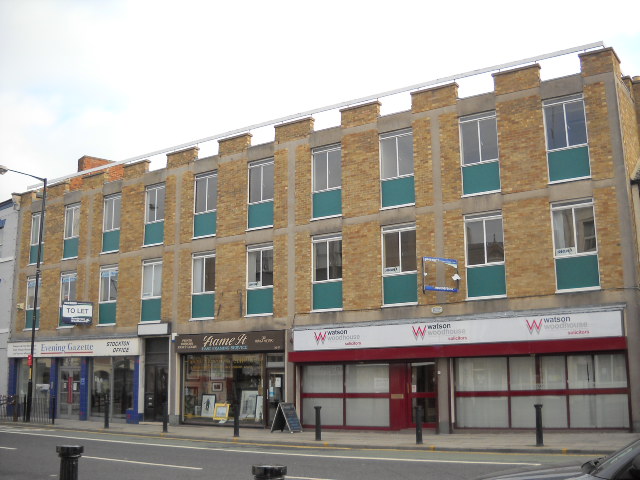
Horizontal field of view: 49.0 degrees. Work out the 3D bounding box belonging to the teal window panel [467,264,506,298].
[{"bbox_3d":[4.712,1.172,19.849,1.130,0.880,0.060,-8,-14,33],"label":"teal window panel"}]

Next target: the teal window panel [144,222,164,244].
[{"bbox_3d":[-6.494,-0.254,27.582,1.134,0.814,0.060,-8,-14,33],"label":"teal window panel"}]

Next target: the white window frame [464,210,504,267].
[{"bbox_3d":[4.666,-0.027,19.880,1.168,1.515,0.100,-8,-14,33],"label":"white window frame"}]

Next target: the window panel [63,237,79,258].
[{"bbox_3d":[-11.276,0.366,31.901,1.181,0.902,0.050,-8,-14,32],"label":"window panel"}]

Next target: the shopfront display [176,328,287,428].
[{"bbox_3d":[-3.121,4.837,24.363,4.700,3.250,0.350,-8,-14,33],"label":"shopfront display"}]

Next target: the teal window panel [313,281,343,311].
[{"bbox_3d":[0.259,1.885,23.697,1.181,0.905,0.050,-8,-14,32],"label":"teal window panel"}]

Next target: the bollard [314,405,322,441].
[{"bbox_3d":[-0.020,5.138,19.686,0.225,0.960,0.225,-8,-14,32],"label":"bollard"}]

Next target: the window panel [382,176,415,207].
[{"bbox_3d":[2.450,-1.489,21.929,1.130,0.880,0.060,-8,-14,33],"label":"window panel"}]

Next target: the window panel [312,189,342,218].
[{"bbox_3d":[0.223,-1.135,22.254,1.070,0.820,0.060,-8,-14,32],"label":"window panel"}]

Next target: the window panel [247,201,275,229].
[{"bbox_3d":[-2.057,-0.874,24.636,1.134,0.814,0.060,-8,-14,33],"label":"window panel"}]

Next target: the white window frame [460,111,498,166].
[{"bbox_3d":[4.638,-2.969,20.498,1.168,1.540,0.100,-8,-14,33],"label":"white window frame"}]

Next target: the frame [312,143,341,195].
[{"bbox_3d":[0.241,-2.391,23.381,1.168,1.540,0.100,-8,-14,33],"label":"frame"}]

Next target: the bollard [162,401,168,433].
[{"bbox_3d":[-4.837,5.560,21.997,0.190,0.950,0.190,-8,-14,33],"label":"bollard"}]

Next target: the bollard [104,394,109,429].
[{"bbox_3d":[-7.106,5.723,23.407,0.160,1.000,0.160,-8,-14,33],"label":"bollard"}]

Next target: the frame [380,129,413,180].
[{"bbox_3d":[2.303,-2.550,21.153,1.110,1.470,0.100,-8,-14,32],"label":"frame"}]

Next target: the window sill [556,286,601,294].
[{"bbox_3d":[6.681,1.289,18.201,1.215,0.092,0.140,-8,-14,33],"label":"window sill"}]

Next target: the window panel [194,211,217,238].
[{"bbox_3d":[-4.060,-0.538,25.002,1.070,0.820,0.060,-8,-14,32],"label":"window panel"}]

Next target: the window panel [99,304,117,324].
[{"bbox_3d":[-8.209,2.855,27.206,1.070,0.820,0.060,-8,-14,32],"label":"window panel"}]

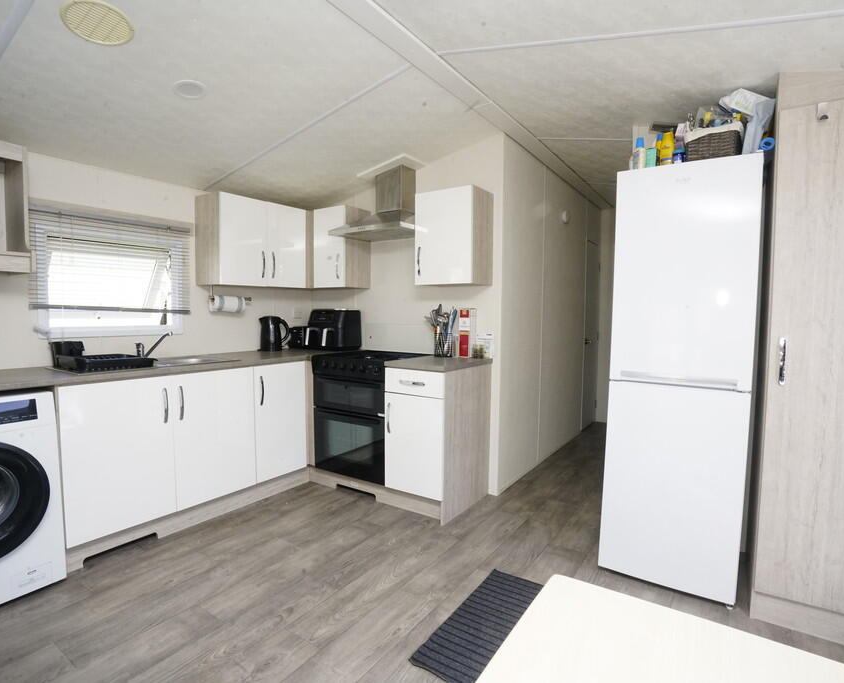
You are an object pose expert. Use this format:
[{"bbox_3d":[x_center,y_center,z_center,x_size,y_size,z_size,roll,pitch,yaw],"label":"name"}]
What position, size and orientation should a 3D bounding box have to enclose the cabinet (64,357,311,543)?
[{"bbox_3d":[-1.447,0.523,2.767,0.597,0.740,1.386,3,5,35],"label":"cabinet"}]

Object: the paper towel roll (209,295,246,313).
[{"bbox_3d":[-1.351,-0.262,3.169,0.110,0.110,0.234,3,5,35],"label":"paper towel roll"}]

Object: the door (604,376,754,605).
[{"bbox_3d":[1.061,0.621,1.957,0.533,0.865,0.065,3,4,34],"label":"door"}]

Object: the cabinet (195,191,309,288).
[{"bbox_3d":[-1.203,-0.693,3.308,0.283,0.587,0.735,3,5,35],"label":"cabinet"}]

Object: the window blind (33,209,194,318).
[{"bbox_3d":[-1.774,-0.443,2.673,0.040,0.537,0.825,3,5,35],"label":"window blind"}]

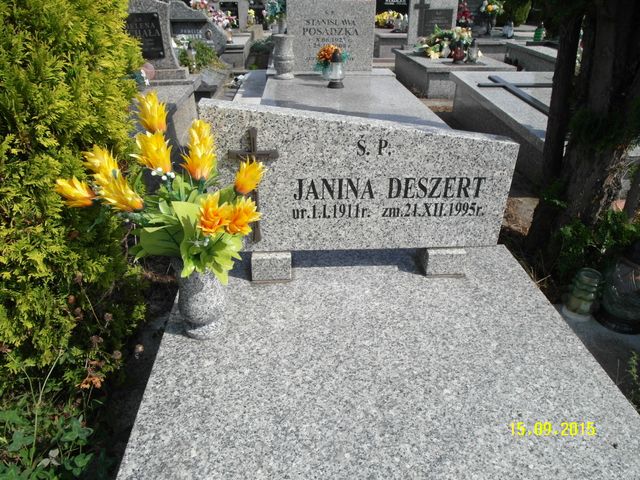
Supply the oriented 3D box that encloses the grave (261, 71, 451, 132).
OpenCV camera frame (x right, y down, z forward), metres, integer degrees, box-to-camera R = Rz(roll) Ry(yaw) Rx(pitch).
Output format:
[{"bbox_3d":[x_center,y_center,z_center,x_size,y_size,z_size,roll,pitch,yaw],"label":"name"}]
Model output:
[{"bbox_3d":[0.131,-0.690,2.417,0.890,0.080,1.520,-1,31,-3],"label":"grave"}]

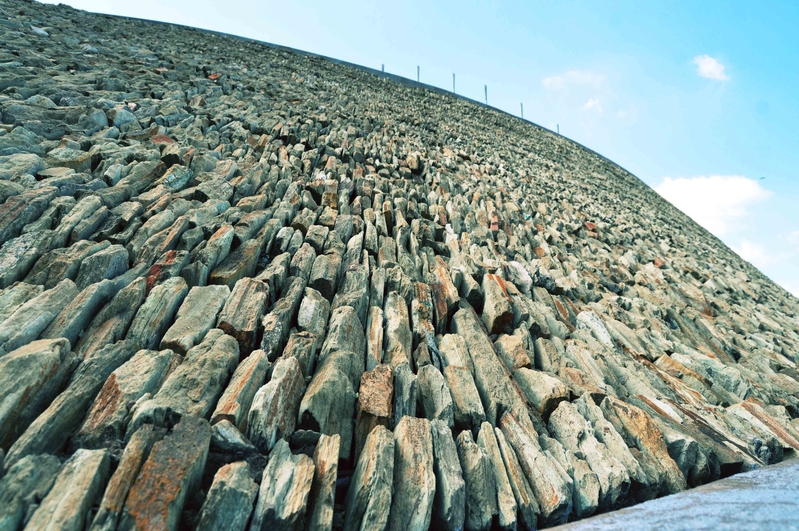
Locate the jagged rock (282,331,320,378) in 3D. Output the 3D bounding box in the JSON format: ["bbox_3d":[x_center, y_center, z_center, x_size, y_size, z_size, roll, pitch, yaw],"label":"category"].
[{"bbox_3d":[-0.506,0.449,3.086,0.138,0.124,0.280,17,15,-5],"label":"jagged rock"}]

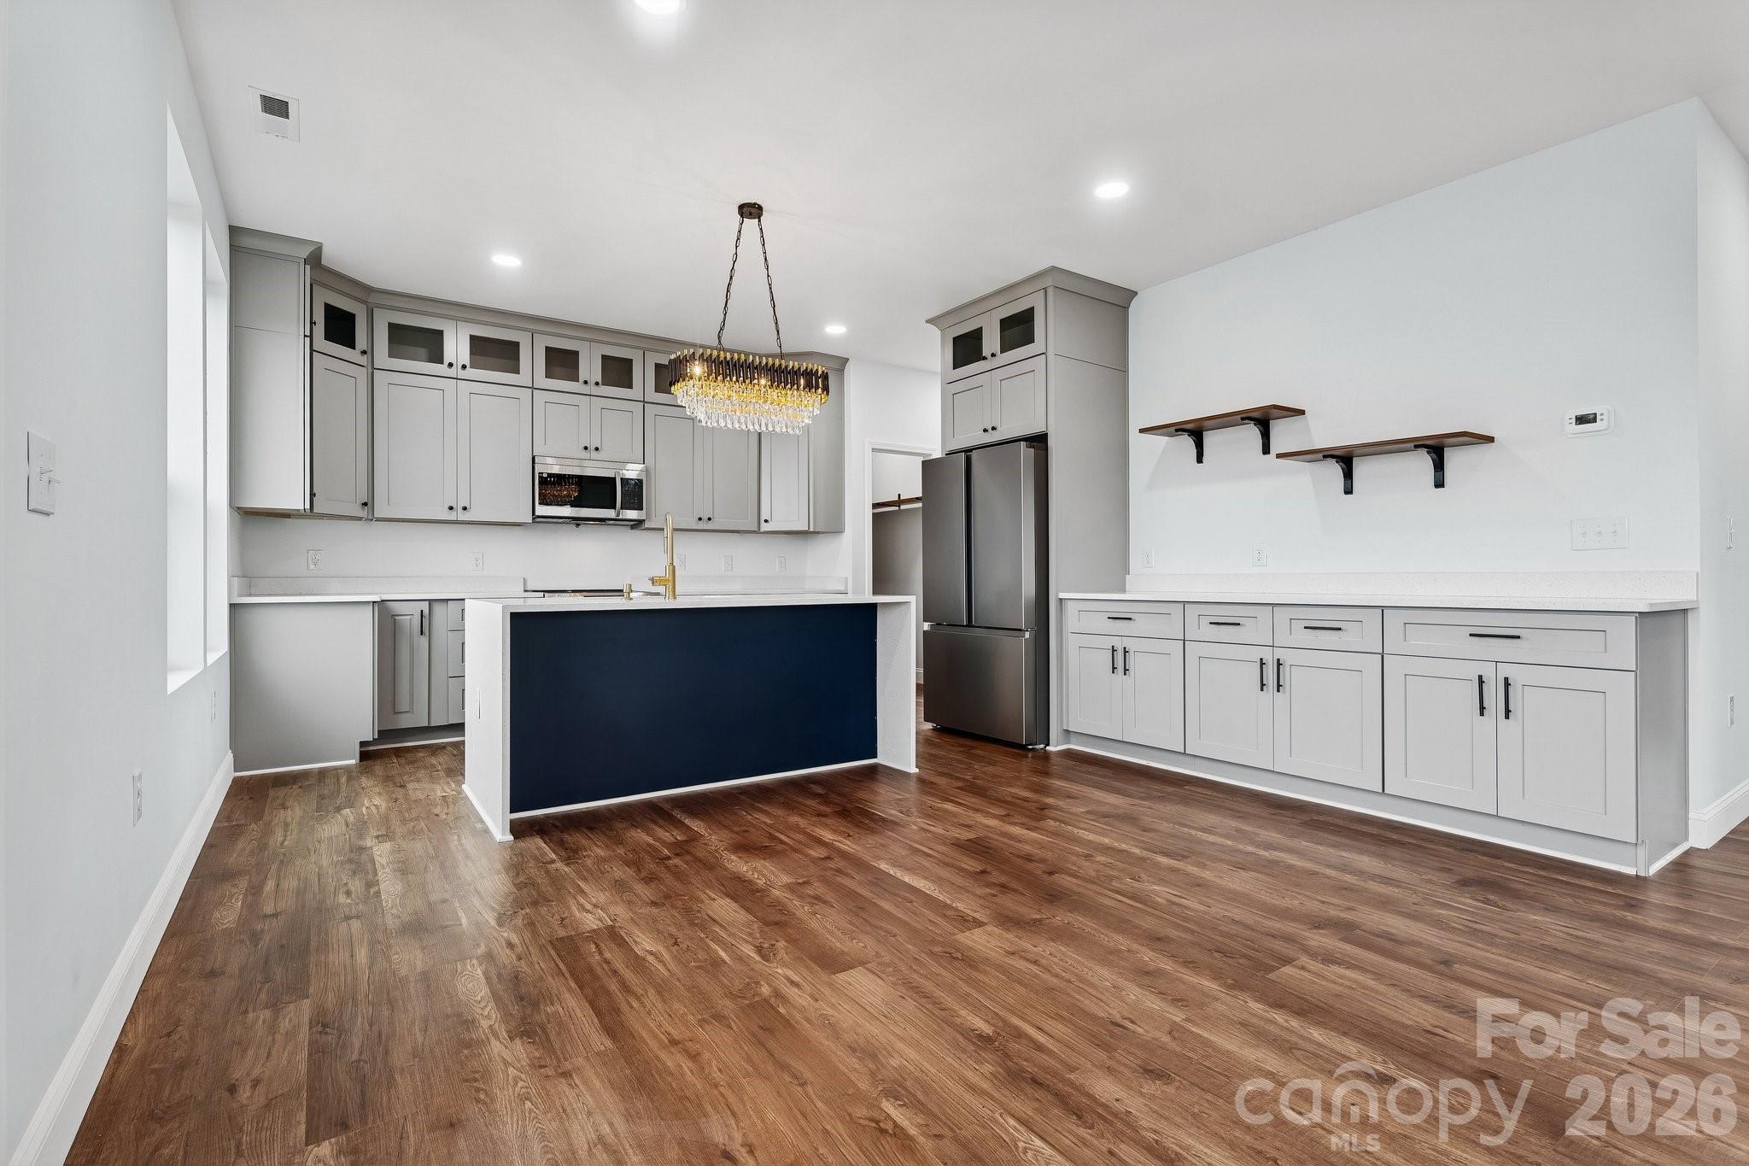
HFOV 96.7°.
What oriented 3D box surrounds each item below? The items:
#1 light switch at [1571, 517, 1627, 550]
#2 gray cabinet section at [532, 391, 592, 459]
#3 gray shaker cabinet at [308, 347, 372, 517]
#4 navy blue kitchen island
[{"bbox_3d":[2.862,-0.192,3.068,0.012,0.117,0.165,0,0,-36],"label":"light switch"},{"bbox_3d":[-2.231,-1.082,5.460,0.384,0.444,0.330,0,0,-35],"label":"gray cabinet section"},{"bbox_3d":[-3.280,-0.857,4.575,0.320,0.910,0.390,0,0,9],"label":"gray shaker cabinet"},{"bbox_3d":[-0.885,0.530,3.922,1.980,0.903,0.950,0,0,-35],"label":"navy blue kitchen island"}]

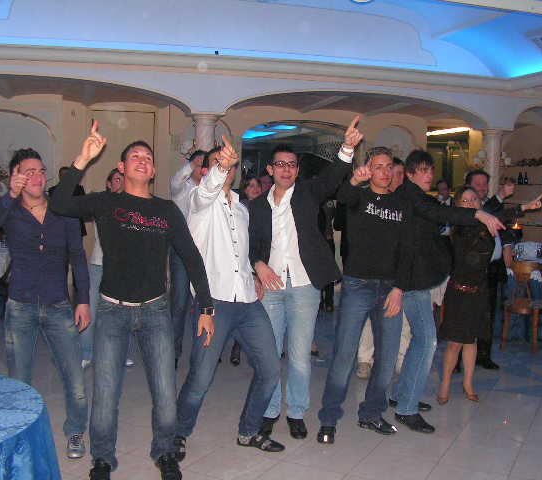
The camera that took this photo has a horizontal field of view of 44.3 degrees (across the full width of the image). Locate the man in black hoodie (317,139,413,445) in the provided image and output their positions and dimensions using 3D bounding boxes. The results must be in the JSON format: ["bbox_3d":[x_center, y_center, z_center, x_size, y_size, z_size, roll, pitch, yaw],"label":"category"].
[{"bbox_3d":[0.574,0.322,4.040,0.570,1.760,0.480,0,3,-12],"label":"man in black hoodie"}]

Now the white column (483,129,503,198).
[{"bbox_3d":[3.161,-0.365,9.499,0.300,2.400,0.300,0,4,0],"label":"white column"}]

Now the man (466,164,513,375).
[{"bbox_3d":[1.860,0.244,5.800,0.520,1.740,0.460,-2,4,-37],"label":"man"}]

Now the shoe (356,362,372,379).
[{"bbox_3d":[0.794,1.071,5.625,0.110,0.110,0.290,1,4,17],"label":"shoe"}]

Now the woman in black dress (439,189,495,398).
[{"bbox_3d":[1.438,0.391,4.923,0.420,1.570,0.340,0,4,5],"label":"woman in black dress"}]

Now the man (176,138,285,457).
[{"bbox_3d":[-0.229,0.329,3.760,0.600,1.770,0.530,-1,3,-14],"label":"man"}]

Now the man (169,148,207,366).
[{"bbox_3d":[-0.665,0.197,5.500,0.500,1.850,0.450,-1,3,-18],"label":"man"}]

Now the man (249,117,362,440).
[{"bbox_3d":[0.223,0.237,4.299,0.700,1.970,0.520,0,4,6],"label":"man"}]

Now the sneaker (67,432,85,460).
[{"bbox_3d":[-1.126,1.153,3.840,0.110,0.110,0.290,-1,3,-13],"label":"sneaker"}]

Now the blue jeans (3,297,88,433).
[{"bbox_3d":[-1.315,0.745,3.880,0.470,0.820,0.360,-1,3,-19],"label":"blue jeans"}]

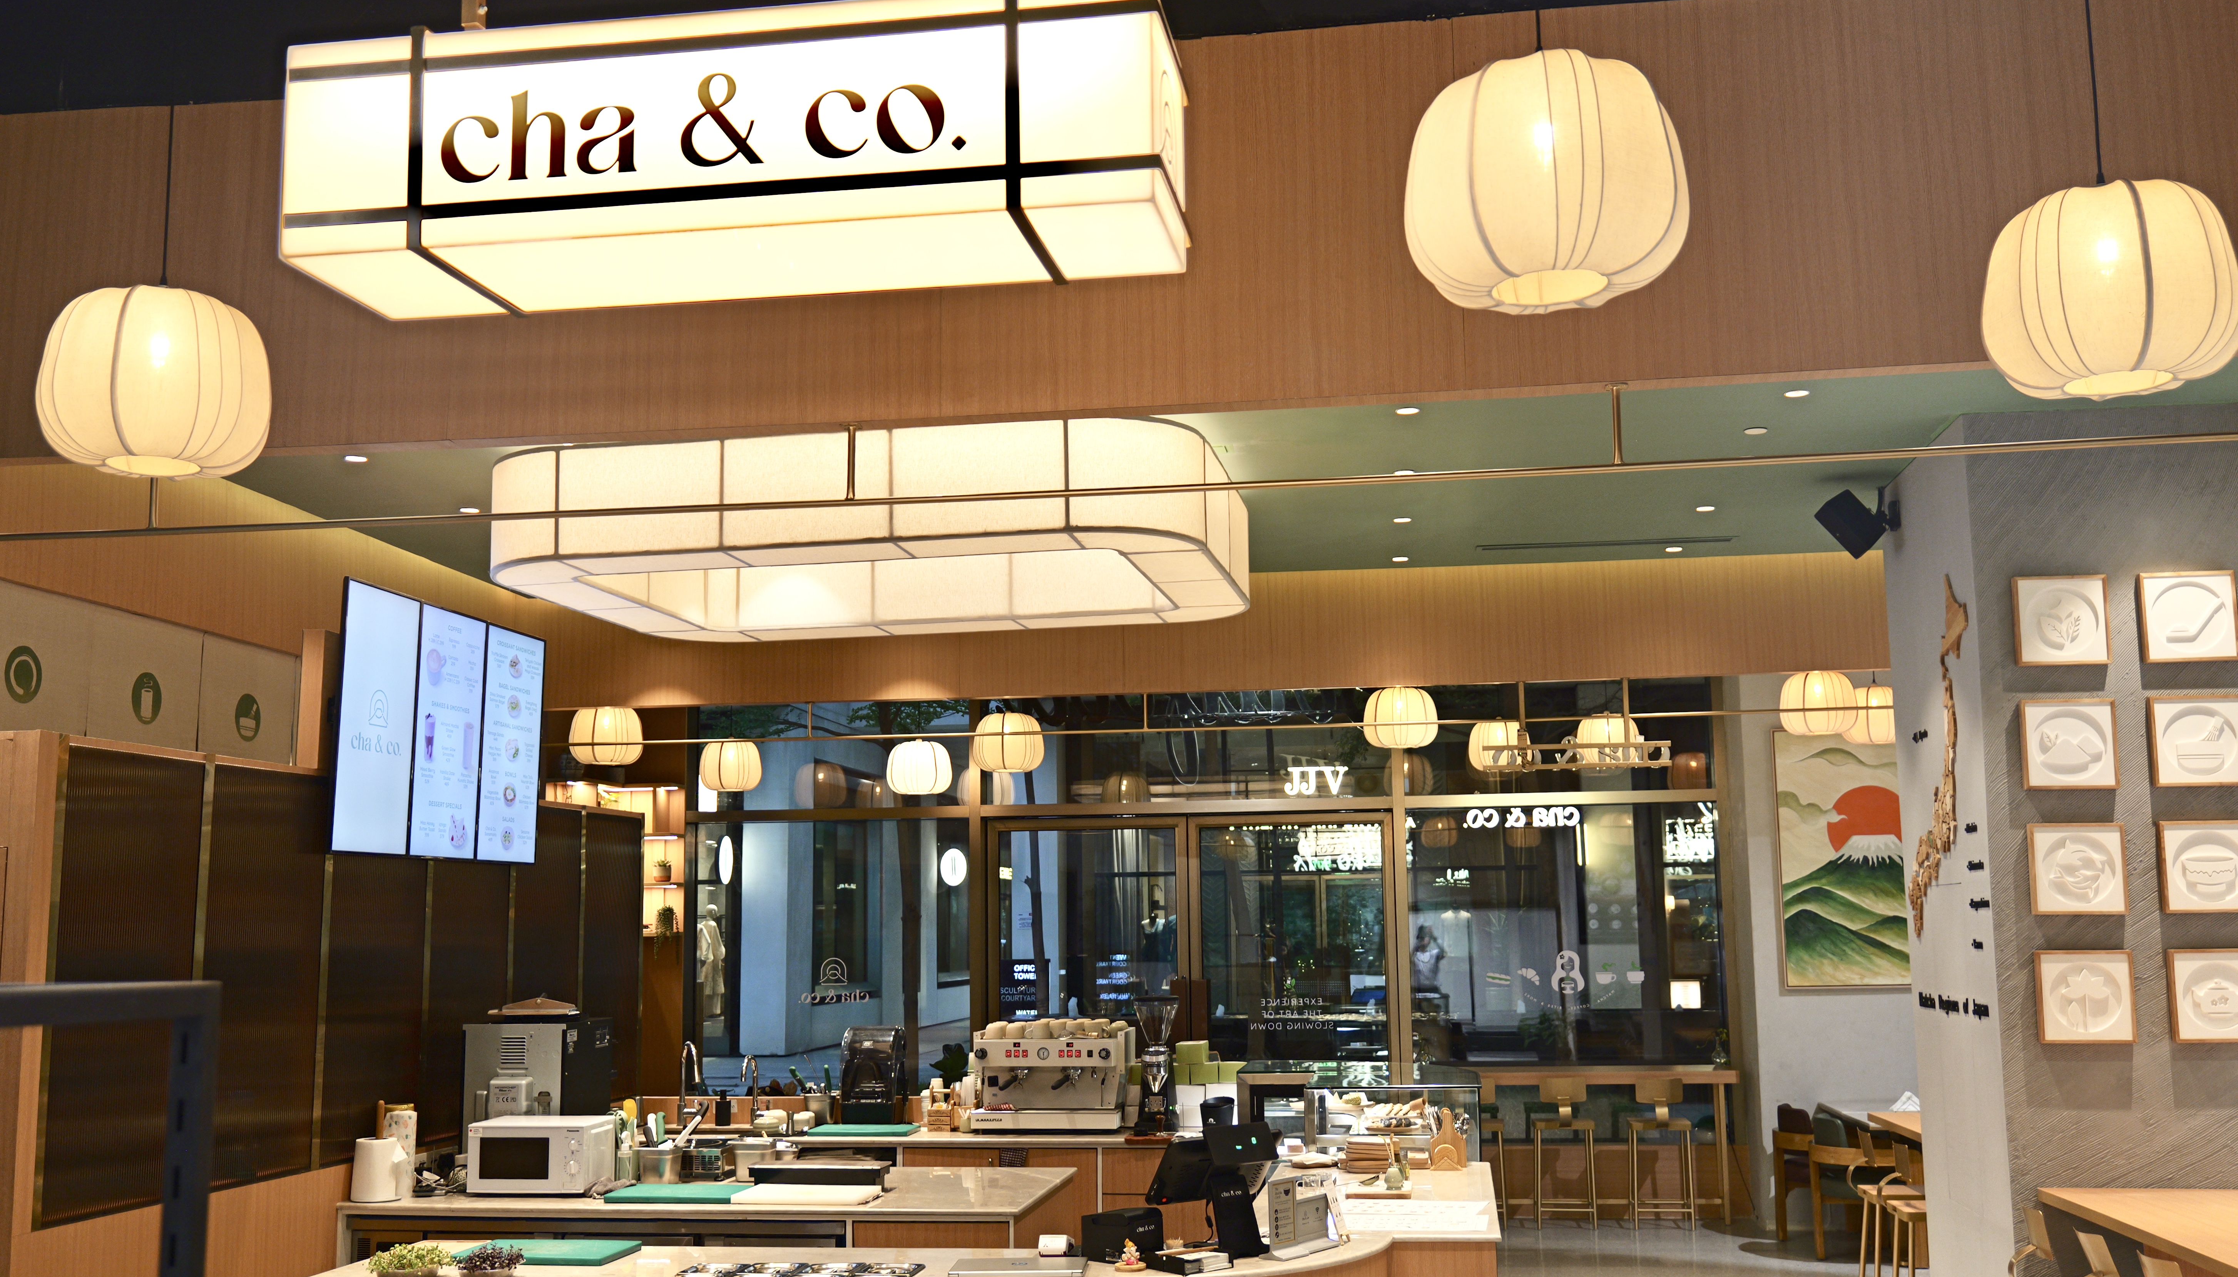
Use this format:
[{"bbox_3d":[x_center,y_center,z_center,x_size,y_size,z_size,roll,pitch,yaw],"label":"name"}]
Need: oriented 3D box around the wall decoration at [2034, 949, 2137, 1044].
[{"bbox_3d":[3.364,1.247,6.697,0.306,0.308,0.035,-2,-9,9],"label":"wall decoration"}]

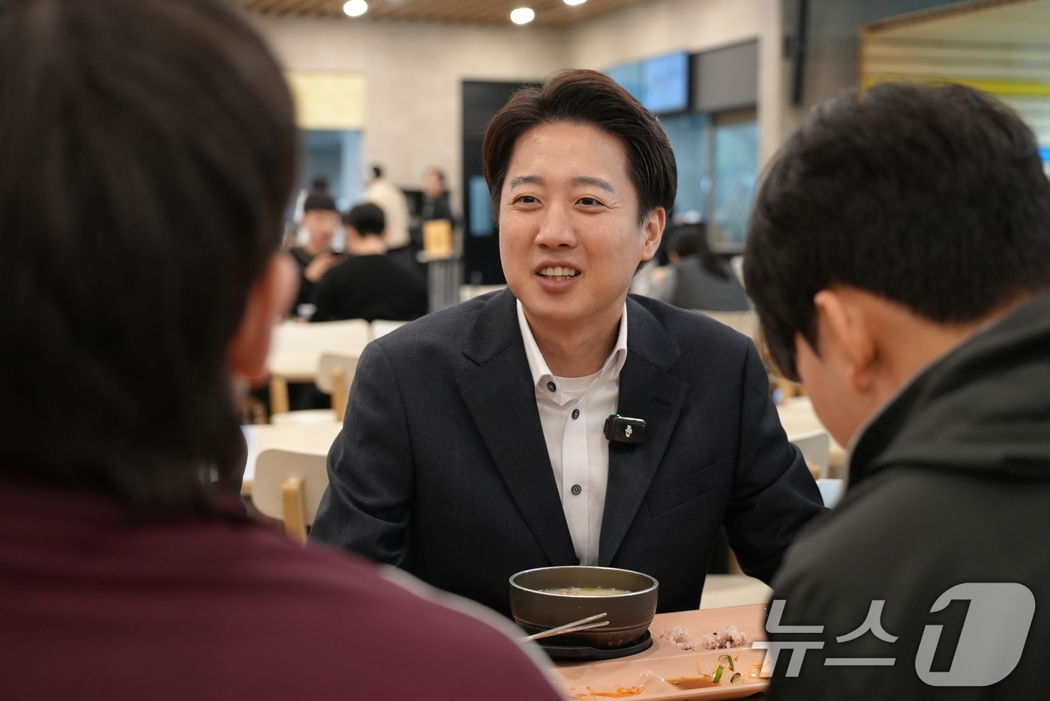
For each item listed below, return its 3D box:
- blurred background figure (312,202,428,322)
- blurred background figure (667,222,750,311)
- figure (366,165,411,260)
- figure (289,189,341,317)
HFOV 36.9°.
[{"bbox_3d":[-0.669,-0.020,7.017,0.540,1.260,0.800,-1,4,-11],"label":"blurred background figure"},{"bbox_3d":[0.813,0.010,7.220,0.480,1.170,0.780,-2,5,-24],"label":"blurred background figure"},{"bbox_3d":[-1.134,-0.676,12.985,0.380,1.700,0.480,2,5,30],"label":"figure"},{"bbox_3d":[-1.021,-0.104,7.763,0.500,1.320,0.750,-1,4,-11],"label":"figure"}]

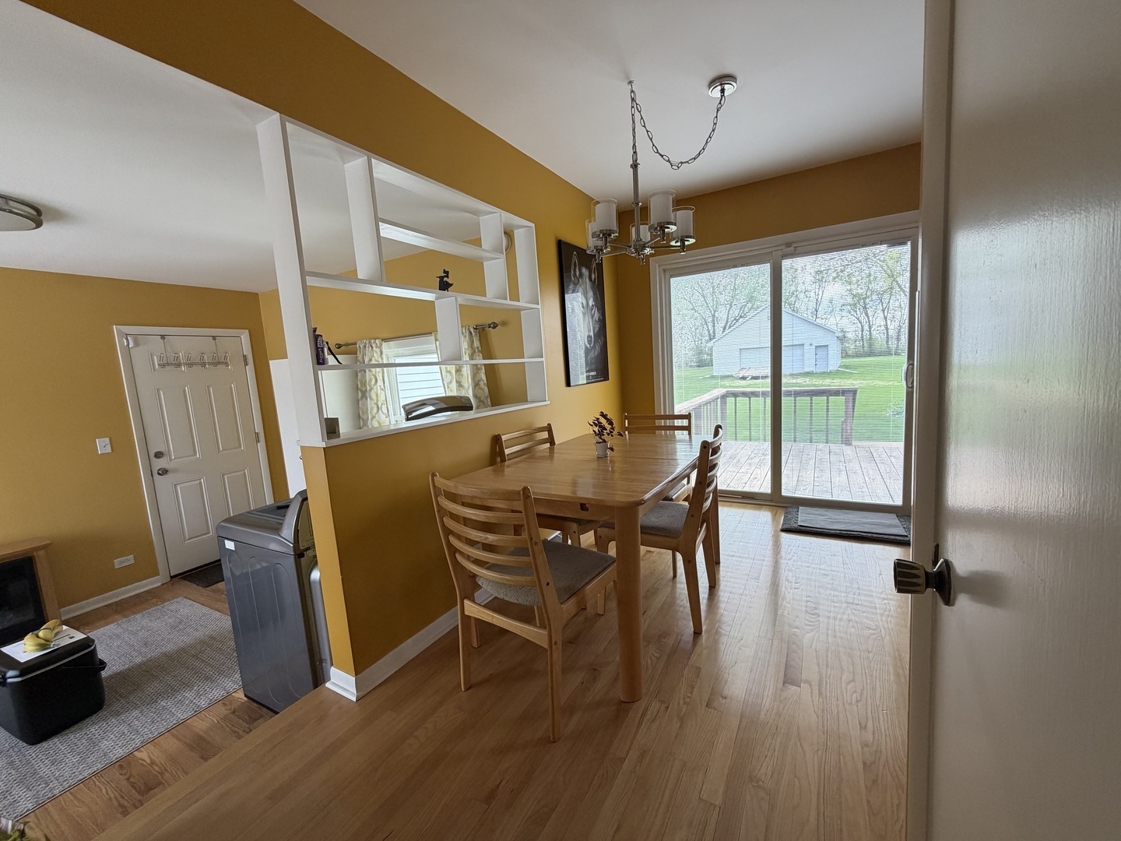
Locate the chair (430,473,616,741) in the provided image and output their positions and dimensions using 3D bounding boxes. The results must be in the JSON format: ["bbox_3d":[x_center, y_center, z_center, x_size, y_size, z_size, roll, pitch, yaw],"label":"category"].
[{"bbox_3d":[-0.136,0.581,1.740,0.500,0.860,0.520,1,8,32],"label":"chair"}]

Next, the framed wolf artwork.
[{"bbox_3d":[0.188,-0.751,3.317,0.030,0.955,0.650,1,8,30],"label":"framed wolf artwork"}]

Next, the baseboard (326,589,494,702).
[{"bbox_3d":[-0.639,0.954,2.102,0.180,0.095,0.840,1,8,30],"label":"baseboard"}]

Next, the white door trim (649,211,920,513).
[{"bbox_3d":[1.663,-0.310,3.469,1.780,1.990,0.100,1,8,30],"label":"white door trim"}]

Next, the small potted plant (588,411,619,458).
[{"bbox_3d":[0.212,0.070,2.301,0.160,0.220,0.160,-3,7,0],"label":"small potted plant"}]

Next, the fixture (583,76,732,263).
[{"bbox_3d":[0.415,-1.184,2.123,0.690,0.785,0.580,0,8,30],"label":"fixture"}]

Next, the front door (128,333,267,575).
[{"bbox_3d":[-3.113,0.265,4.009,0.050,1.985,0.813,0,8,30],"label":"front door"}]

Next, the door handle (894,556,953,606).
[{"bbox_3d":[0.502,0.220,0.632,0.063,0.066,0.066,0,8,30],"label":"door handle"}]

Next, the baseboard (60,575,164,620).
[{"bbox_3d":[-3.408,1.346,3.467,0.016,0.078,0.570,0,8,30],"label":"baseboard"}]

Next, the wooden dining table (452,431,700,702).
[{"bbox_3d":[0.252,0.547,2.330,0.892,0.737,1.370,1,8,32],"label":"wooden dining table"}]

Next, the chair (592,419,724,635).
[{"bbox_3d":[0.528,0.488,2.273,0.560,0.883,0.485,0,8,26],"label":"chair"}]

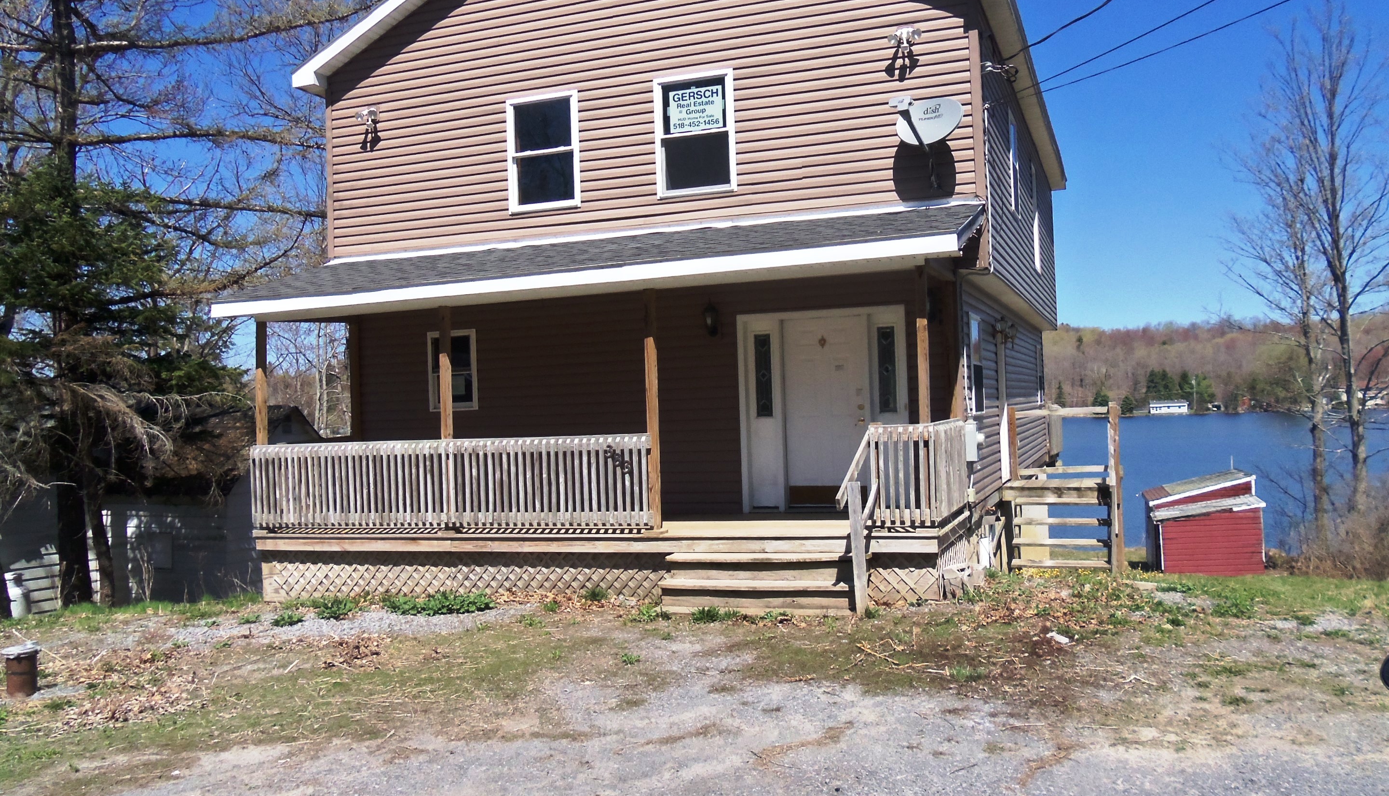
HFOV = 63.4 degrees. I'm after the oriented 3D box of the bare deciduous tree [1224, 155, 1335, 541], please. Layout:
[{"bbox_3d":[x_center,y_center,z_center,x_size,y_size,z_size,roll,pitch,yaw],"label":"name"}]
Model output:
[{"bbox_3d":[13.572,-0.992,26.000,2.700,9.400,2.700,-2,-1,21],"label":"bare deciduous tree"}]

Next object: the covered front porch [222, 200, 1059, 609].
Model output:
[{"bbox_3d":[-1.171,0.093,11.547,7.995,3.823,2.190,-2,-1,21],"label":"covered front porch"}]

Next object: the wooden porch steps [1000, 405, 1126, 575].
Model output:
[{"bbox_3d":[4.715,1.117,14.450,1.400,2.010,1.950,-2,-1,21],"label":"wooden porch steps"}]

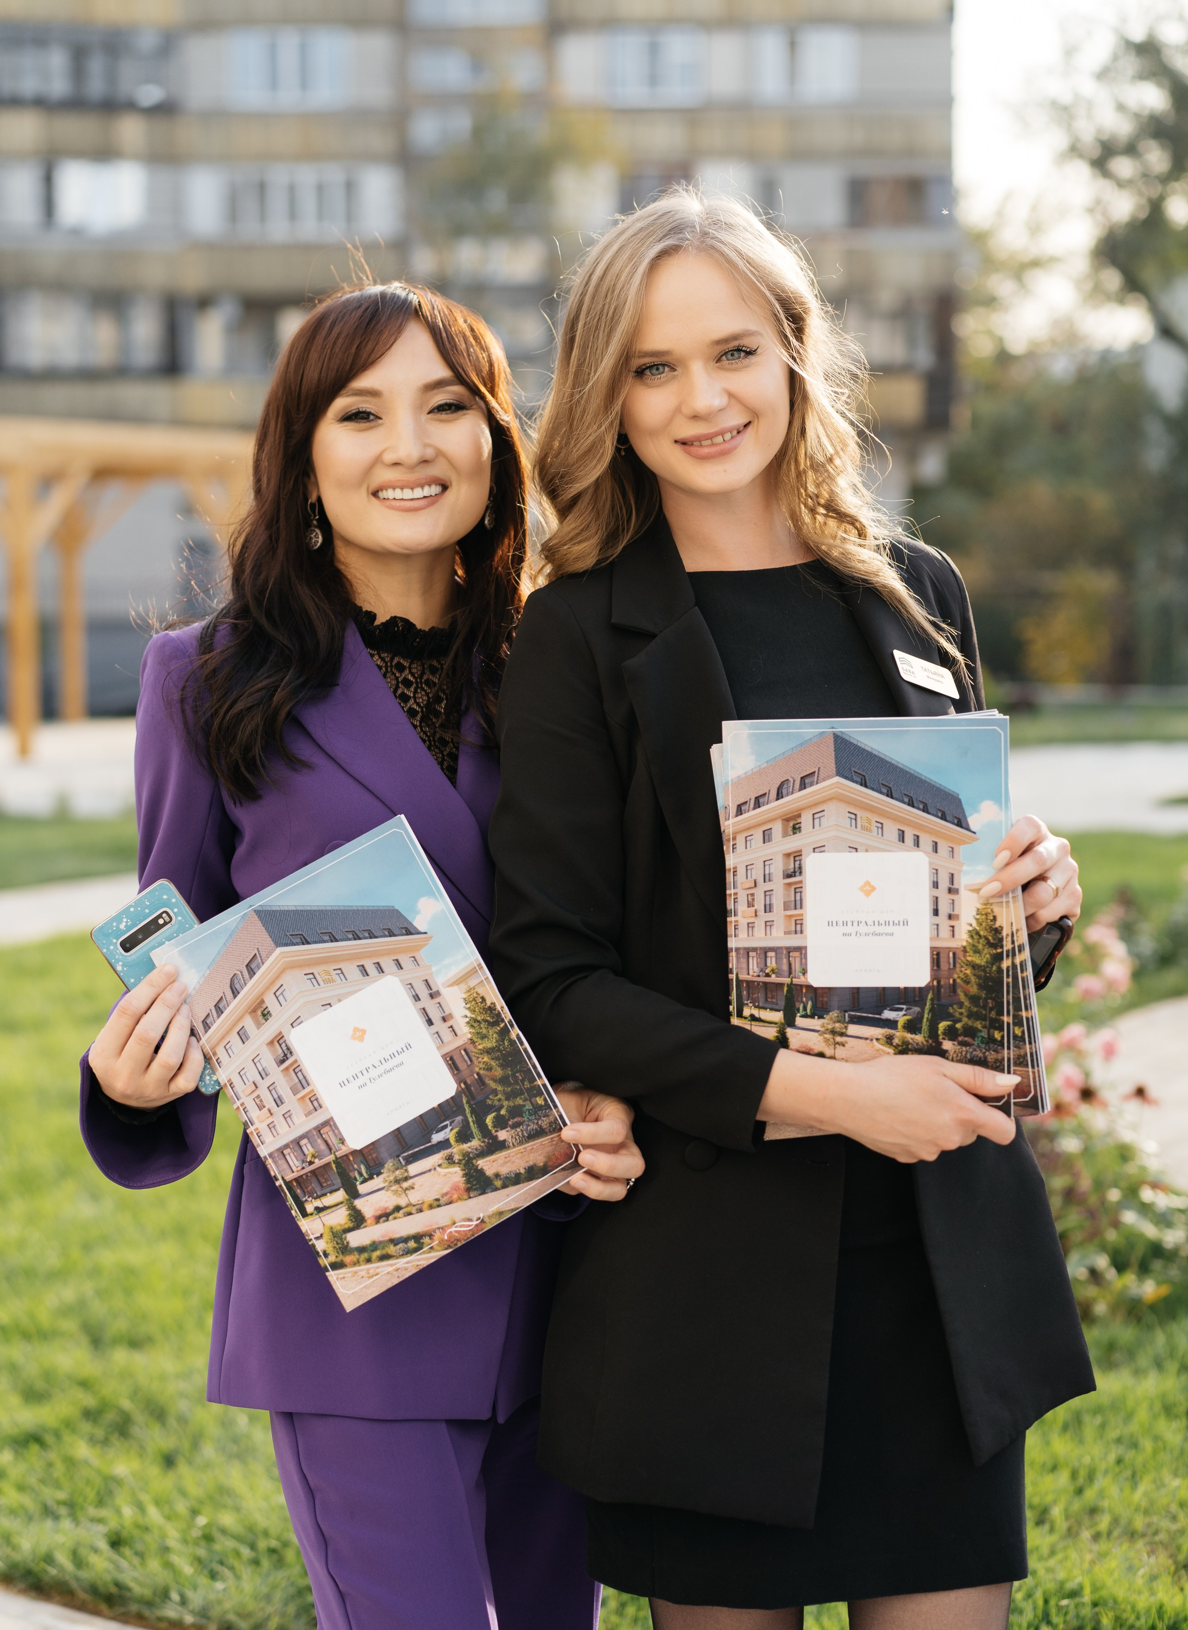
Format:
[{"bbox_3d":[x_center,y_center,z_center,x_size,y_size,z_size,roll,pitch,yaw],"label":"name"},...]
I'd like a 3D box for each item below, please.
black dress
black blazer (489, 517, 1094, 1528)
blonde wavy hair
[{"bbox_3d":[0.168,0.195,2.165,0.350,0.810,0.250,-1,4,-12],"label":"black dress"},{"bbox_3d":[0.155,0.155,2.150,0.450,0.780,0.330,-1,4,-13],"label":"black blazer"},{"bbox_3d":[0.122,-0.308,2.170,0.310,0.380,0.260,-4,4,-5],"label":"blonde wavy hair"}]

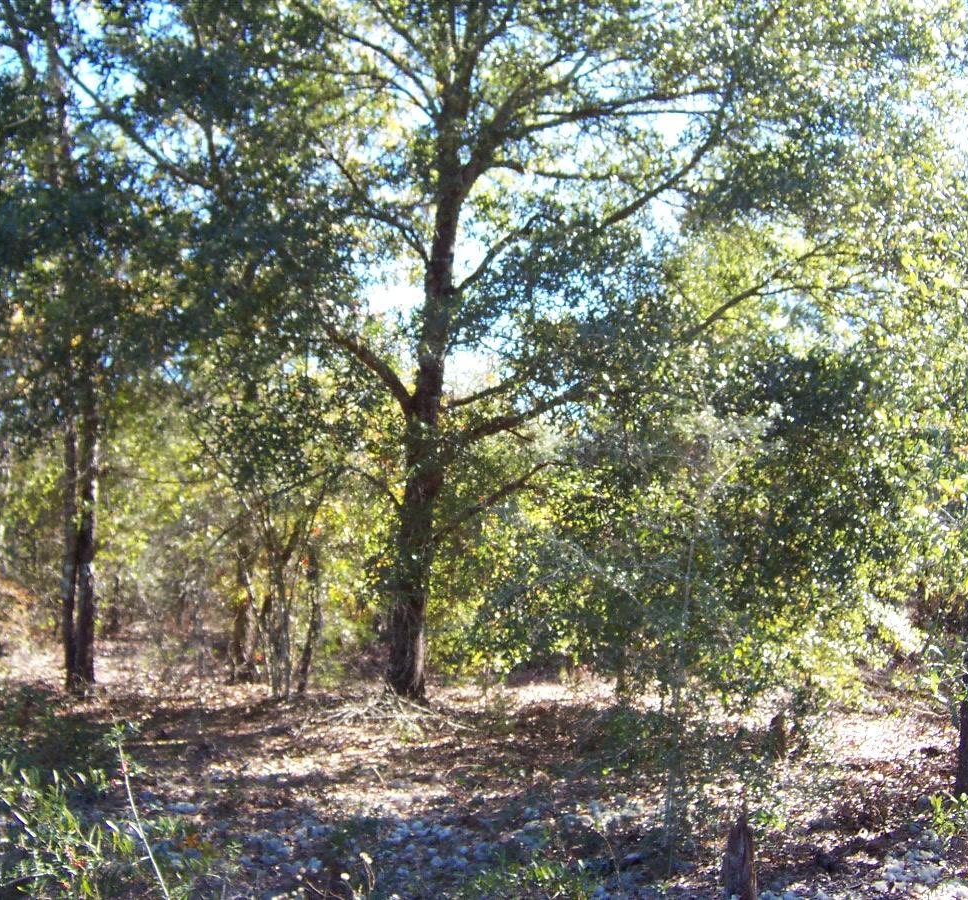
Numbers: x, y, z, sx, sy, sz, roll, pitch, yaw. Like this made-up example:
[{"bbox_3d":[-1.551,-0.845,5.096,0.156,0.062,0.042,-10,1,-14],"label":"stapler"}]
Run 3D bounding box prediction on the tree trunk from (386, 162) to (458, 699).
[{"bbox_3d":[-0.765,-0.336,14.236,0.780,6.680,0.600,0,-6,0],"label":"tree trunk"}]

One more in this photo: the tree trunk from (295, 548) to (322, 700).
[{"bbox_3d":[-2.162,2.084,14.091,0.320,1.830,0.220,0,-6,0],"label":"tree trunk"}]

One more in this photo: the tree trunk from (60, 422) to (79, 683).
[{"bbox_3d":[-5.330,1.294,14.711,0.200,3.530,0.180,0,-6,0],"label":"tree trunk"}]

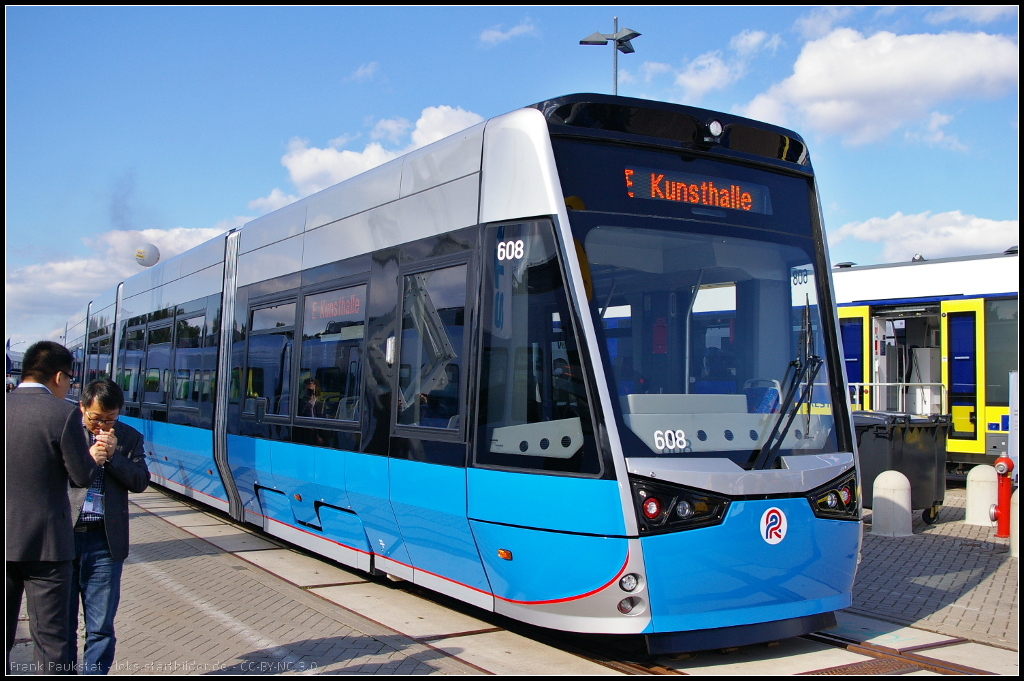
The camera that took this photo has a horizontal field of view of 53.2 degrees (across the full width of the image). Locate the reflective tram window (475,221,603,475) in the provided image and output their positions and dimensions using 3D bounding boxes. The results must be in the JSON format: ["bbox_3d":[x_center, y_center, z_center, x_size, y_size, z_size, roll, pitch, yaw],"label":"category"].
[{"bbox_3d":[0.167,0.012,5.940,0.920,1.470,0.130,-1,-4,36],"label":"reflective tram window"}]

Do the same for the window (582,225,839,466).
[{"bbox_3d":[1.371,0.011,6.139,1.800,1.400,0.210,3,-17,-32],"label":"window"}]

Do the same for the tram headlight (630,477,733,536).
[{"bbox_3d":[0.918,0.896,5.633,0.600,0.330,0.170,2,-13,-23],"label":"tram headlight"}]

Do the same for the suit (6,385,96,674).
[{"bbox_3d":[-1.852,0.902,4.091,0.540,1.440,0.360,-1,-4,37],"label":"suit"}]

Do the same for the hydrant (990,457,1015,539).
[{"bbox_3d":[5.548,1.747,11.569,0.280,0.930,0.260,2,-3,-17],"label":"hydrant"}]

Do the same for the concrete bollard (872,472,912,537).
[{"bbox_3d":[4.291,1.832,11.535,0.430,0.710,0.430,3,-4,-32],"label":"concrete bollard"}]

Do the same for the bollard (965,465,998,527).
[{"bbox_3d":[5.876,1.925,12.743,0.430,0.710,0.430,3,-4,-32],"label":"bollard"}]

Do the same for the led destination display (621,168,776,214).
[{"bbox_3d":[1.221,-0.905,6.456,1.140,0.210,0.100,3,-17,-32],"label":"led destination display"}]

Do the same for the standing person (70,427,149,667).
[{"bbox_3d":[-1.746,0.913,4.441,0.500,1.580,0.380,0,-3,25],"label":"standing person"}]

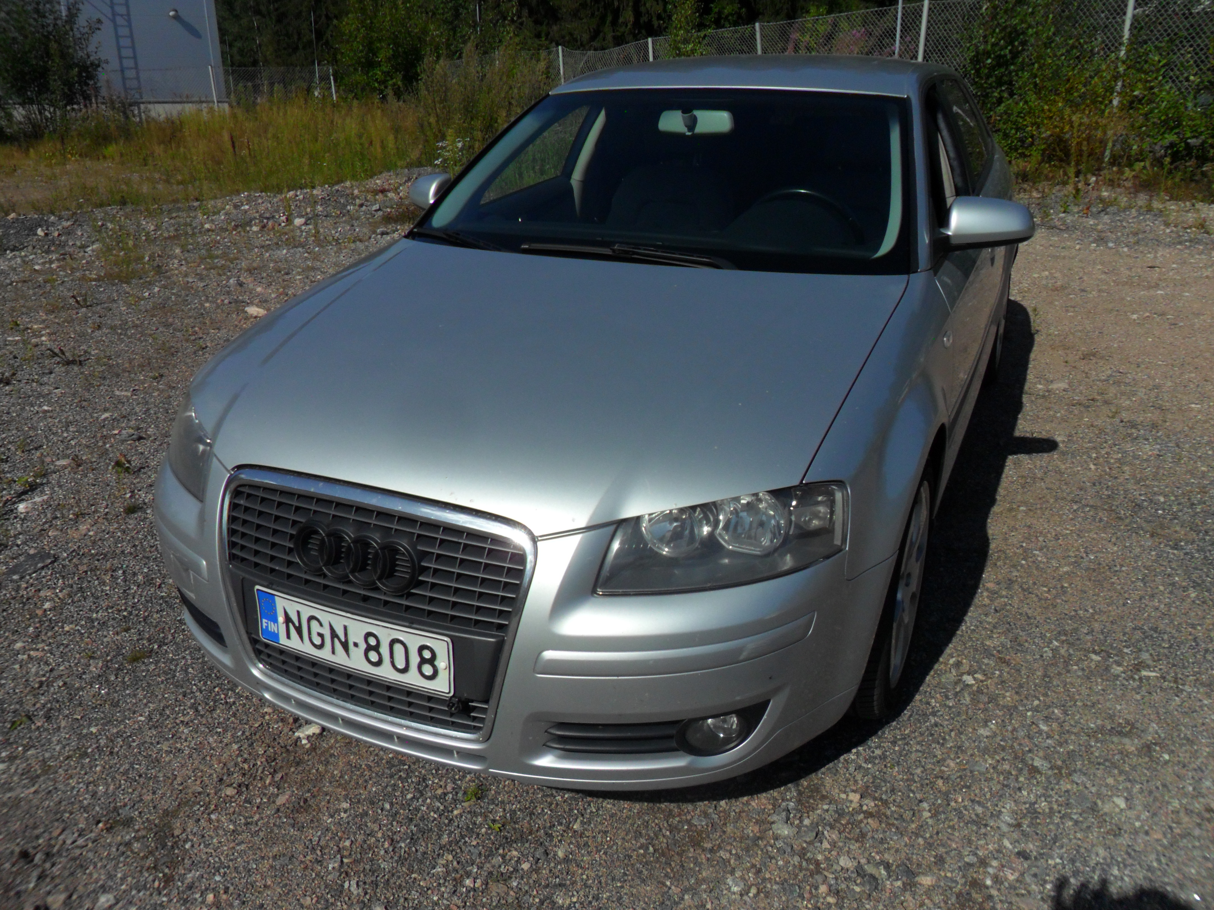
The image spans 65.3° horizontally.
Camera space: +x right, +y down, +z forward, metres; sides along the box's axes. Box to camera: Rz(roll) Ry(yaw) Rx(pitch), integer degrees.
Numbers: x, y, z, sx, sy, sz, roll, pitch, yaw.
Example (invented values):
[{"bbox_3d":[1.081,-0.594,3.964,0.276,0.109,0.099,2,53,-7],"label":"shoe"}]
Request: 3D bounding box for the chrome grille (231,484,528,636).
[{"bbox_3d":[-0.433,0.180,1.725,0.620,0.190,0.075,9,11,23],"label":"chrome grille"}]

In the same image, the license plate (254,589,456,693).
[{"bbox_3d":[-0.464,0.336,1.728,0.442,0.118,0.014,9,20,23],"label":"license plate"}]

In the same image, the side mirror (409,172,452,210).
[{"bbox_3d":[-0.579,-0.891,3.243,0.225,0.130,0.125,9,23,23],"label":"side mirror"}]

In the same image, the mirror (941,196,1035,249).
[{"bbox_3d":[1.029,-0.624,2.554,0.225,0.130,0.125,9,23,23],"label":"mirror"}]

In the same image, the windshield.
[{"bbox_3d":[0.175,-0.840,2.750,1.450,0.100,0.880,9,54,23],"label":"windshield"}]

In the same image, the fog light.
[{"bbox_3d":[0.194,0.488,1.685,0.118,0.093,0.065,6,22,16],"label":"fog light"}]

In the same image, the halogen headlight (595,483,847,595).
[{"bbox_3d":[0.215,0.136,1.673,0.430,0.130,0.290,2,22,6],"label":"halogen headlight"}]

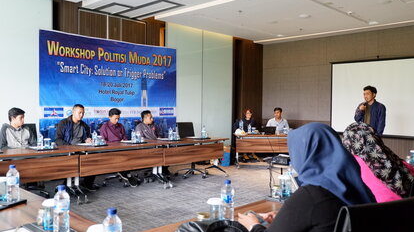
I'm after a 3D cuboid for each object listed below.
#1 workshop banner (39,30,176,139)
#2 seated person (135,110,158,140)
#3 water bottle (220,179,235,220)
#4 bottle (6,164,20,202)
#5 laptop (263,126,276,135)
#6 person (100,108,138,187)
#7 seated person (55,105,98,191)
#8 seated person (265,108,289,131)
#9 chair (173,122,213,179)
[{"bbox_3d":[-1.570,-0.390,6.511,0.040,1.850,2.704,2,2,44],"label":"workshop banner"},{"bbox_3d":[-1.064,0.520,6.447,0.750,1.240,0.550,2,2,44],"label":"seated person"},{"bbox_3d":[0.110,0.434,1.916,0.066,0.215,0.066,0,2,0],"label":"water bottle"},{"bbox_3d":[-1.191,0.411,2.262,0.067,0.219,0.067,2,2,44],"label":"bottle"},{"bbox_3d":[1.328,0.310,7.720,0.320,0.190,0.240,1,2,6],"label":"laptop"},{"bbox_3d":[-1.491,0.514,6.039,0.720,1.270,0.550,2,2,44],"label":"person"},{"bbox_3d":[-1.994,0.493,5.594,0.680,1.330,0.600,2,2,44],"label":"seated person"},{"bbox_3d":[1.567,0.467,8.169,0.560,1.290,0.750,1,2,9],"label":"seated person"},{"bbox_3d":[-0.264,0.634,6.913,0.650,1.000,0.620,2,2,44],"label":"chair"}]

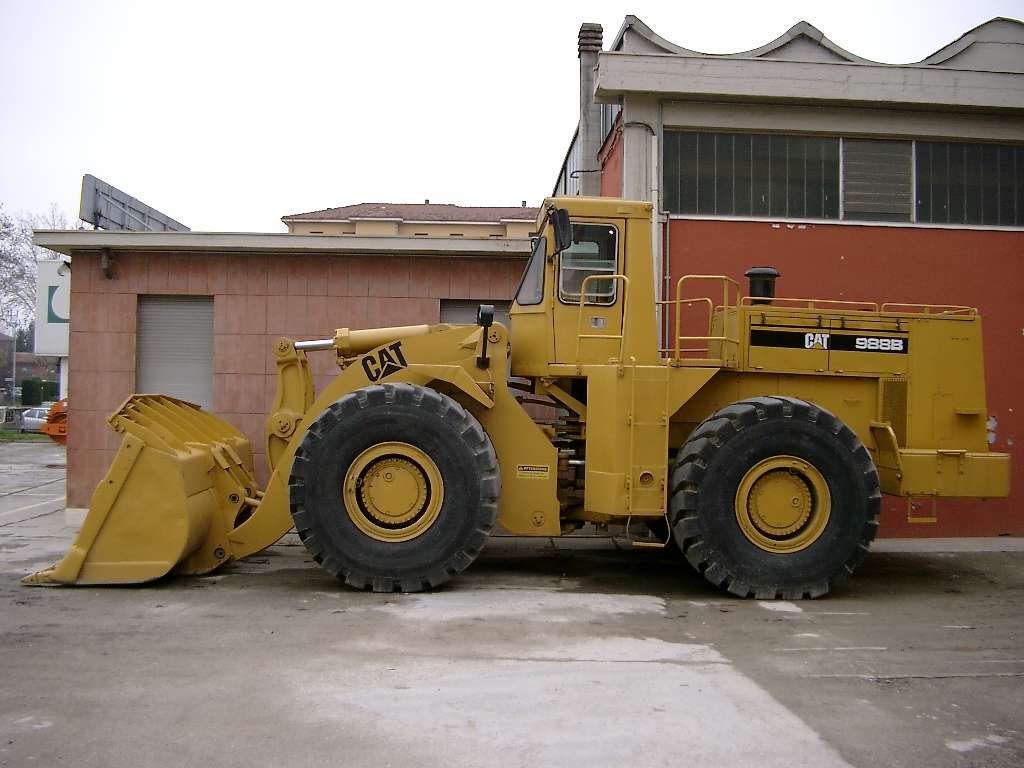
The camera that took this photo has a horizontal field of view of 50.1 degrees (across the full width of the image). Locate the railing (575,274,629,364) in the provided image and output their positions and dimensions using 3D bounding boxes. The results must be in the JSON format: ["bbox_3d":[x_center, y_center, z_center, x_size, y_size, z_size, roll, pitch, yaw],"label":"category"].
[{"bbox_3d":[0.922,-0.647,11.150,0.560,0.980,0.070,1,-2,-4],"label":"railing"}]

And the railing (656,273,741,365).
[{"bbox_3d":[2.014,-0.664,11.450,0.680,0.930,0.550,1,-2,-4],"label":"railing"}]

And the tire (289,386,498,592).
[{"bbox_3d":[-1.167,1.021,11.049,2.030,2.020,0.870,1,-2,-4],"label":"tire"}]

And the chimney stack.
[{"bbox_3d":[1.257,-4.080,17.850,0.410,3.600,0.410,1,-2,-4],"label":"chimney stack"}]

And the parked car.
[{"bbox_3d":[-26.199,2.068,62.000,4.000,1.440,1.680,1,-2,9],"label":"parked car"}]

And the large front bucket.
[{"bbox_3d":[-3.796,1.073,12.280,1.900,1.840,3.550,1,-2,-3],"label":"large front bucket"}]

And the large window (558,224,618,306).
[{"bbox_3d":[0.821,-1.256,11.600,0.640,0.870,0.060,1,-2,-4],"label":"large window"}]

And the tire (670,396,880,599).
[{"bbox_3d":[2.667,1.154,11.329,2.030,2.020,0.870,1,-2,-4],"label":"tire"}]

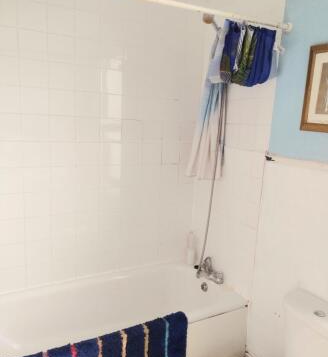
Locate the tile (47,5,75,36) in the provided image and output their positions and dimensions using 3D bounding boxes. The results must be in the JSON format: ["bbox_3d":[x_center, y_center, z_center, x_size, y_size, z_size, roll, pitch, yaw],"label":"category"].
[{"bbox_3d":[-0.581,-0.895,1.940,0.150,0.150,0.010,-3,12,-29],"label":"tile"}]

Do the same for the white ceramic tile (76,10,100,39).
[{"bbox_3d":[-0.448,-0.903,2.014,0.150,0.150,0.010,-3,12,-29],"label":"white ceramic tile"}]

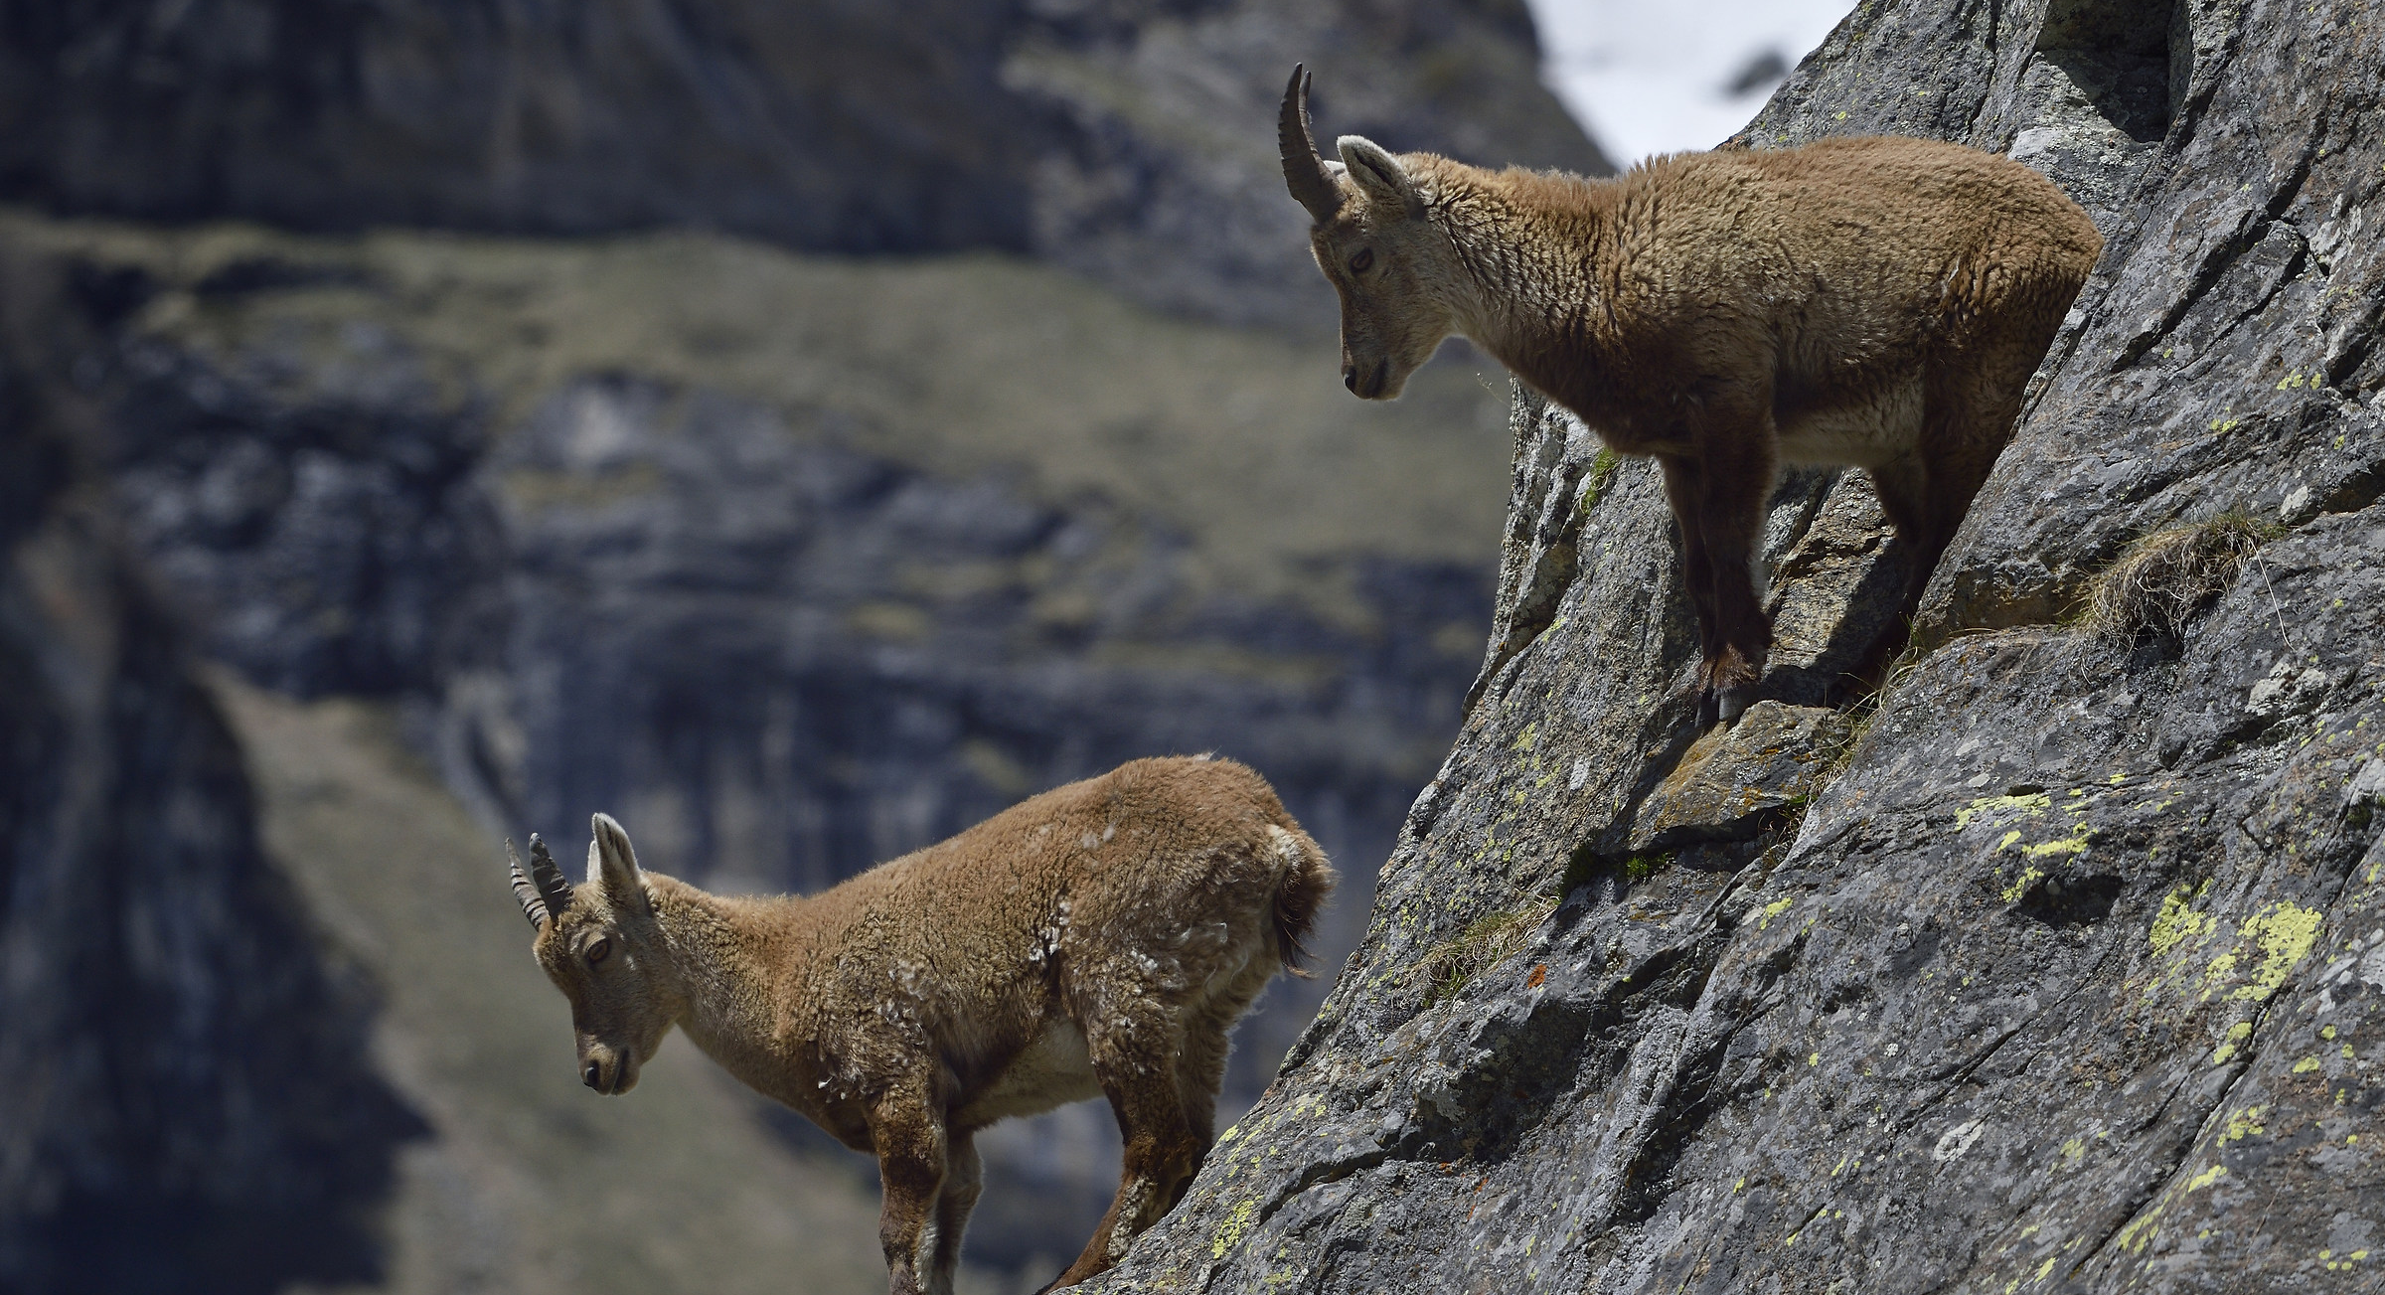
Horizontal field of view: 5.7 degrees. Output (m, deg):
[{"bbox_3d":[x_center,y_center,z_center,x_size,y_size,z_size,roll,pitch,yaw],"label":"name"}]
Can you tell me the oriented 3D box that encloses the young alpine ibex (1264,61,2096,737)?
[{"bbox_3d":[0.573,-0.290,27.600,0.950,0.765,0.290,0,0,-17],"label":"young alpine ibex"}]

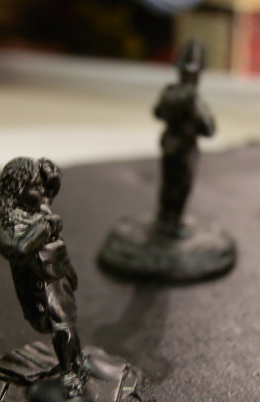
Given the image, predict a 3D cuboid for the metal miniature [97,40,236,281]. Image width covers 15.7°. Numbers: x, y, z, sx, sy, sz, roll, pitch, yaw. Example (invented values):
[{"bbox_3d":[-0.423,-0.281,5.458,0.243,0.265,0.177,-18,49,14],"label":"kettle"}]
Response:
[{"bbox_3d":[0.007,-0.008,0.165,0.025,0.038,0.025,-7,16,-24],"label":"metal miniature"}]

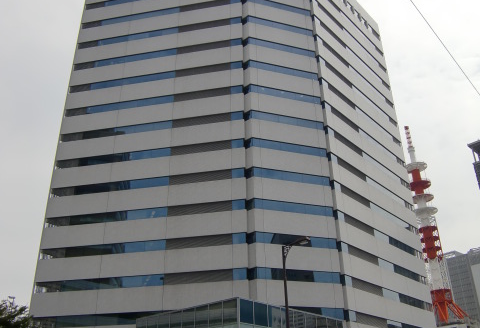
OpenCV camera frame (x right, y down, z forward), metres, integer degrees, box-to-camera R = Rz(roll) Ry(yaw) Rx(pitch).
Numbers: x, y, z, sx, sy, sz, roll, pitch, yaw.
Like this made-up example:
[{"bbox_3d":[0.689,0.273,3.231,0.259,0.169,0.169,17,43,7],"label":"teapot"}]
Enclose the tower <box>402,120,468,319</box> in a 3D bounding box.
[{"bbox_3d":[85.465,23.856,238.963,17.000,95.702,17.000,-22,-33,35],"label":"tower"}]

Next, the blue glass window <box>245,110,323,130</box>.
[{"bbox_3d":[5.708,-5.386,63.723,10.017,1.263,0.200,8,-28,-18],"label":"blue glass window"}]

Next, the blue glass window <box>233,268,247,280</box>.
[{"bbox_3d":[0.003,11.461,53.801,1.515,1.241,0.200,-6,-27,10],"label":"blue glass window"}]

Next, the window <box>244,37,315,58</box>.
[{"bbox_3d":[5.513,-15.628,69.520,9.983,1.318,0.400,8,-28,-18],"label":"window"}]

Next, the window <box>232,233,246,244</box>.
[{"bbox_3d":[-0.025,7.986,55.524,1.509,1.271,0.200,-6,-27,10],"label":"window"}]

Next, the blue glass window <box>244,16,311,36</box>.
[{"bbox_3d":[5.422,-18.714,70.370,9.600,1.209,0.200,8,-28,-18],"label":"blue glass window"}]

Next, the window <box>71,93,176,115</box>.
[{"bbox_3d":[-15.584,-7.589,67.760,14.904,1.285,0.400,-6,-27,10],"label":"window"}]

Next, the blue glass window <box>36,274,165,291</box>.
[{"bbox_3d":[-15.927,13.524,58.486,15.476,1.340,0.300,-6,-28,9],"label":"blue glass window"}]

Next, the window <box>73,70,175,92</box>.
[{"bbox_3d":[-15.774,-10.975,69.491,14.845,1.272,0.400,-6,-27,10],"label":"window"}]

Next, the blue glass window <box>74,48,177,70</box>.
[{"bbox_3d":[-15.809,-14.329,71.170,14.901,1.277,0.400,-6,-27,10],"label":"blue glass window"}]

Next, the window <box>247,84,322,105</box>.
[{"bbox_3d":[5.724,-8.764,65.442,9.991,1.271,0.200,8,-28,-18],"label":"window"}]

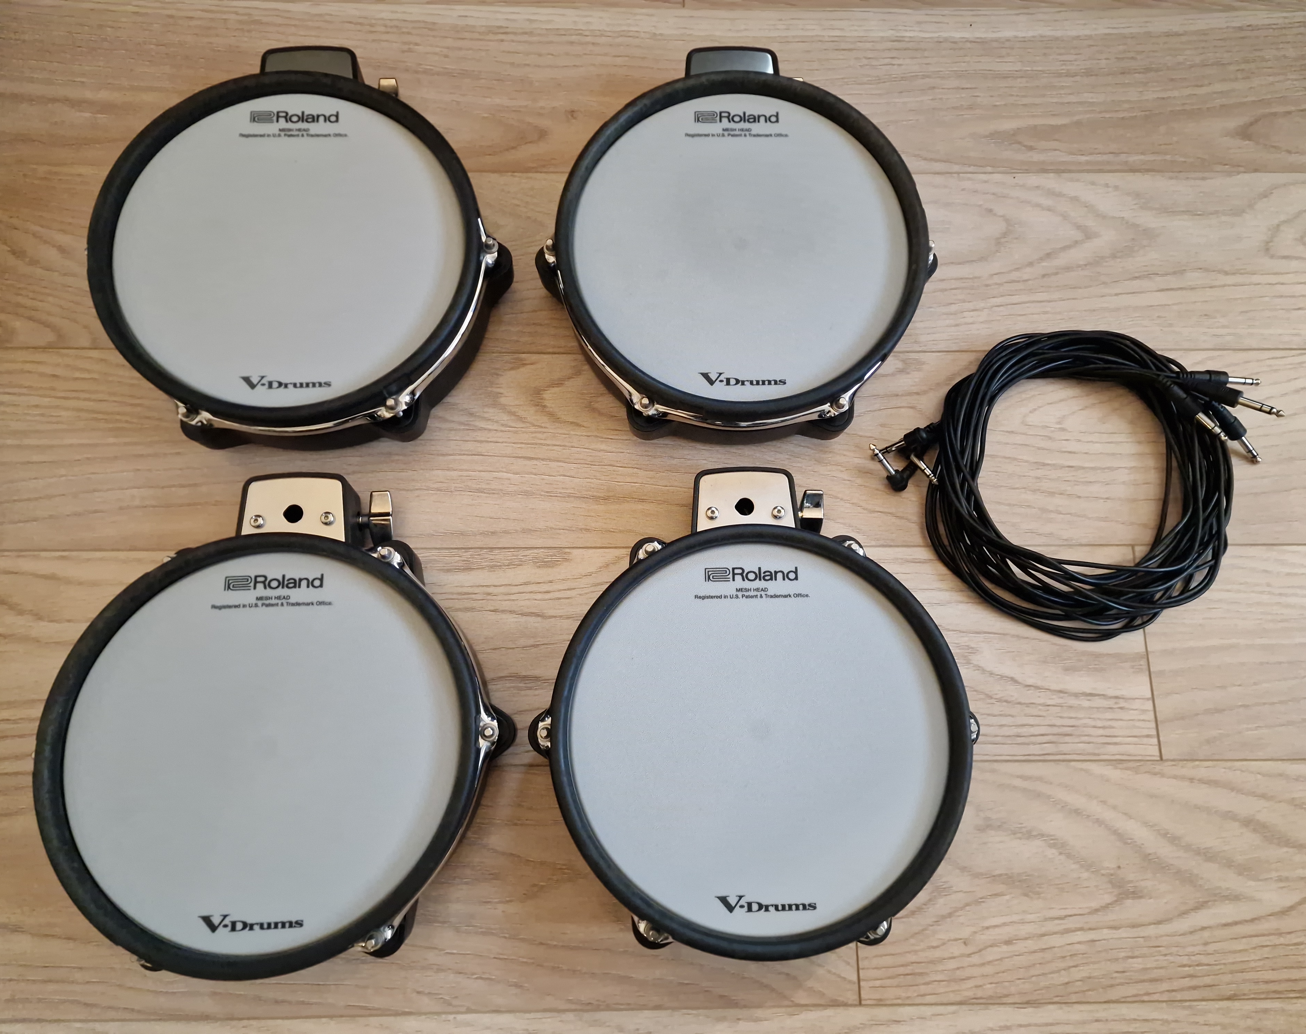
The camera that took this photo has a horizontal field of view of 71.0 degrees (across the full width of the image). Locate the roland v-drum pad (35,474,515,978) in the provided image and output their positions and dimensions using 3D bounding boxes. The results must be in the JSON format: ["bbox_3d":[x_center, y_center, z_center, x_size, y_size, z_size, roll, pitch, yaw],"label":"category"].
[{"bbox_3d":[-0.247,0.129,0.609,0.305,0.080,0.322,0,78,-1],"label":"roland v-drum pad"}]

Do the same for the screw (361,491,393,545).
[{"bbox_3d":[-0.196,0.000,0.652,0.025,0.018,0.037,0,78,-1],"label":"screw"}]

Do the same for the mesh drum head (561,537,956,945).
[{"bbox_3d":[0.070,0.139,0.592,0.250,0.006,0.250,0,78,-1],"label":"mesh drum head"}]

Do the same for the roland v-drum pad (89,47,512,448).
[{"bbox_3d":[-0.261,-0.212,0.684,0.305,0.080,0.322,0,78,-1],"label":"roland v-drum pad"}]

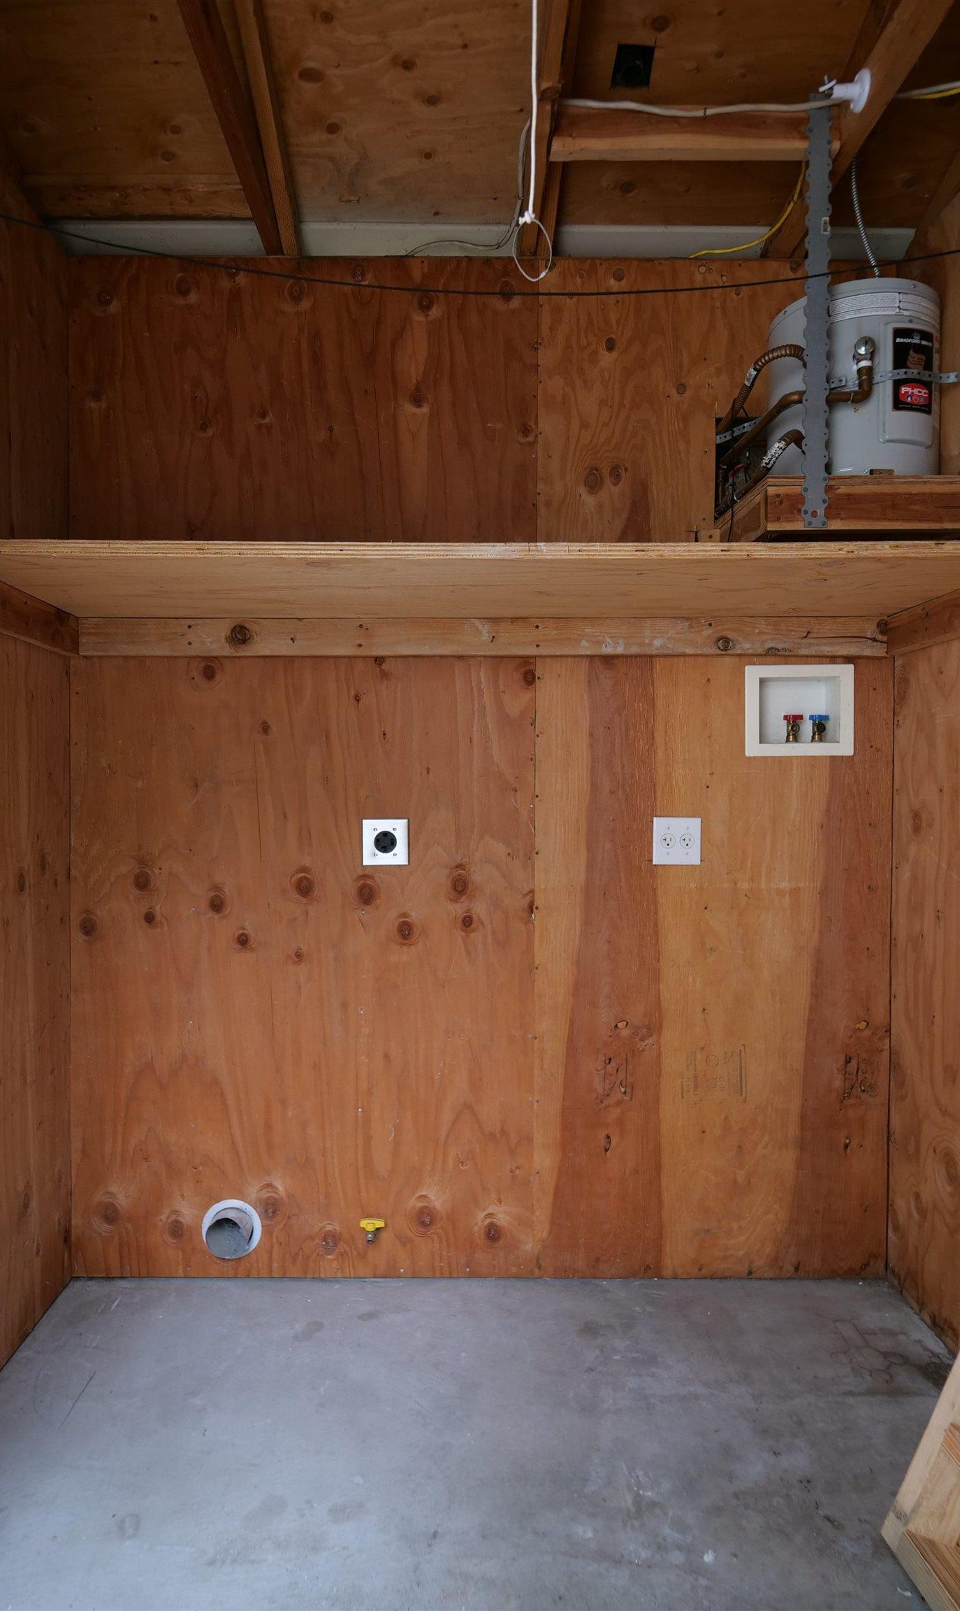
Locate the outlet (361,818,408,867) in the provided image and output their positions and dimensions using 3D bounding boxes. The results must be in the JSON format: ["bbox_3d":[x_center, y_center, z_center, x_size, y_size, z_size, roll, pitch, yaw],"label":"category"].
[{"bbox_3d":[-0.225,0.089,2.074,0.113,0.113,0.018,0,1,-1],"label":"outlet"}]

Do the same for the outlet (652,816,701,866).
[{"bbox_3d":[0.477,0.087,2.084,0.116,0.115,0.016,0,1,-1],"label":"outlet"}]

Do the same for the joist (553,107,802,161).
[{"bbox_3d":[0.427,-1.326,1.714,0.565,0.089,0.040,0,1,-1],"label":"joist"}]

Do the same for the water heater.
[{"bbox_3d":[0.811,-0.846,1.885,0.352,0.388,0.352,0,1,-12],"label":"water heater"}]

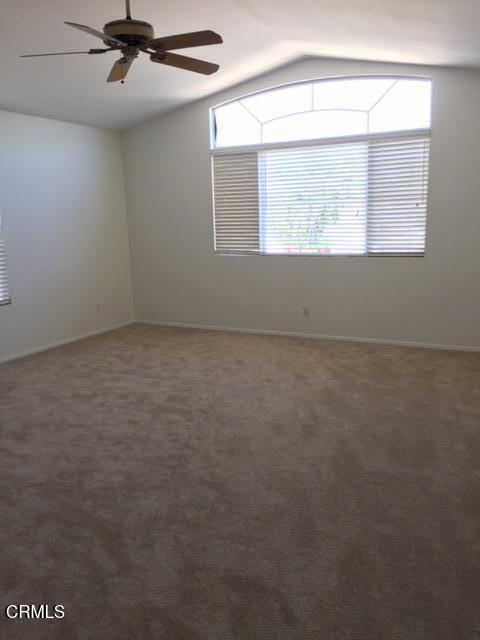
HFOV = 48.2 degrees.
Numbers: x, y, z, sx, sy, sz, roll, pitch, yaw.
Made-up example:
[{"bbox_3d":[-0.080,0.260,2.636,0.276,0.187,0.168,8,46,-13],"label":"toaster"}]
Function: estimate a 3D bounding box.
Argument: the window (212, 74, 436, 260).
[{"bbox_3d":[0.769,-1.604,5.794,2.429,1.825,0.120,4,12,27],"label":"window"}]

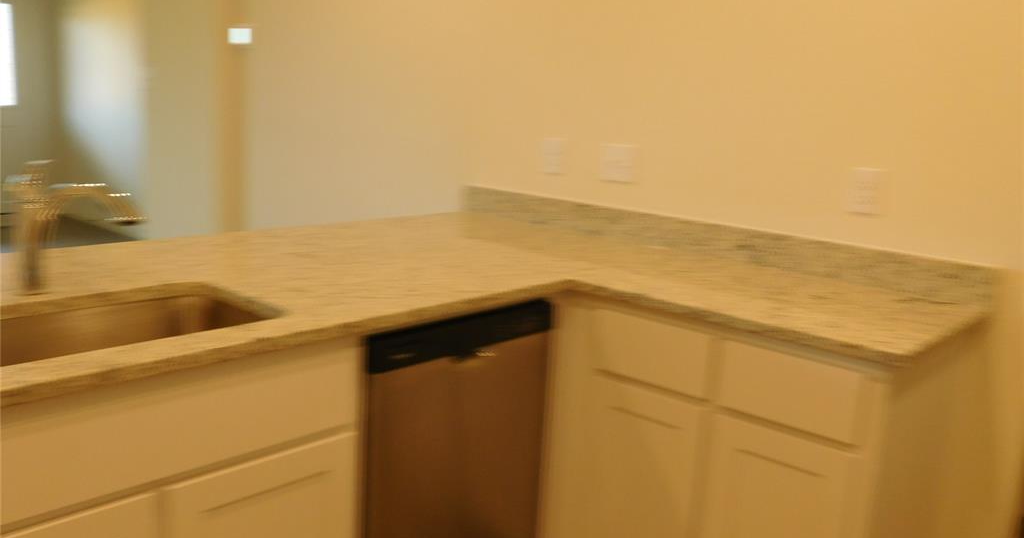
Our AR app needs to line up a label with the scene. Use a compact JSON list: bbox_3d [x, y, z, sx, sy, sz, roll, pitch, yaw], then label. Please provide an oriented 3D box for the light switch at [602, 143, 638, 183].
[{"bbox_3d":[0.353,-0.350,2.946,0.124,0.120,0.014,13,15,42],"label":"light switch"}]

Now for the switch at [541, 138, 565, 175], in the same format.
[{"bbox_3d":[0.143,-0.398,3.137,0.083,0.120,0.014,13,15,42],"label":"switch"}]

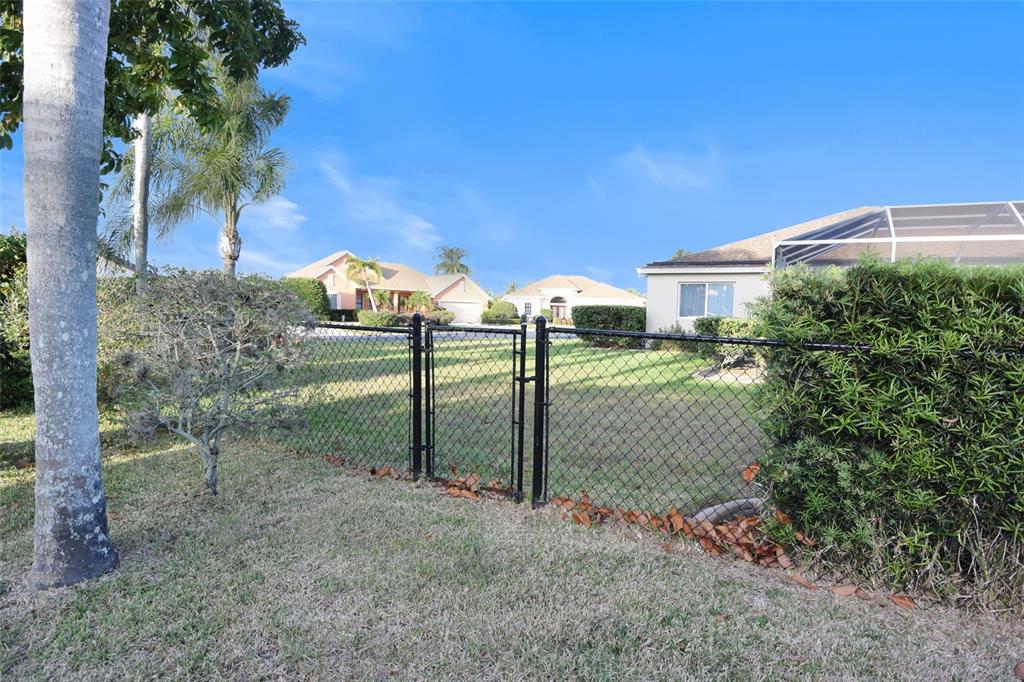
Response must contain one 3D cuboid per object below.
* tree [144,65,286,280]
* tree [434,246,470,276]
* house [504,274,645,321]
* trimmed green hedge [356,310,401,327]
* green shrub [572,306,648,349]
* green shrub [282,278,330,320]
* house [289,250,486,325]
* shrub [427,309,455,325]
[{"bbox_3d":[-7.919,-3.507,14.000,4.200,7.890,4.200,1,4,0],"label":"tree"},{"bbox_3d":[-8.138,-7.988,70.000,5.000,9.870,5.000,1,4,0],"label":"tree"},{"bbox_3d":[6.600,-5.582,66.000,17.500,5.700,13.000,0,4,-12],"label":"house"},{"bbox_3d":[-10.303,-1.814,39.500,3.300,1.400,1.400,-2,5,-38],"label":"trimmed green hedge"},{"bbox_3d":[3.391,-0.496,17.800,2.700,1.550,1.300,1,4,5],"label":"green shrub"},{"bbox_3d":[-15.736,-3.143,39.000,2.900,3.200,2.600,-2,5,-38],"label":"green shrub"},{"bbox_3d":[-13.600,-5.429,51.000,18.500,6.800,13.500,-2,5,-38],"label":"house"},{"bbox_3d":[-6.147,-2.106,44.000,1.900,1.400,1.500,-2,5,-38],"label":"shrub"}]

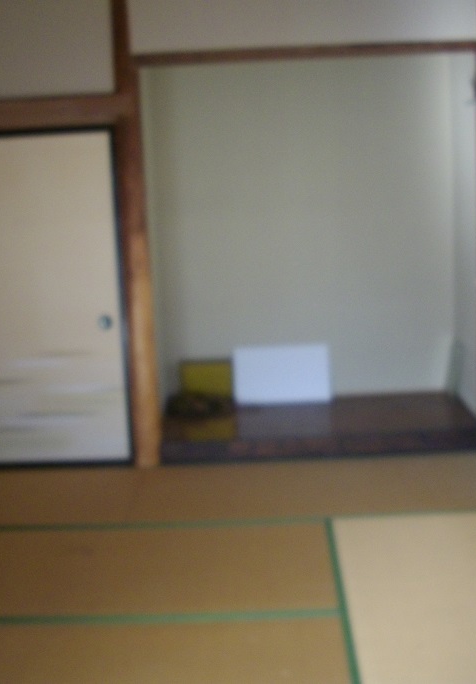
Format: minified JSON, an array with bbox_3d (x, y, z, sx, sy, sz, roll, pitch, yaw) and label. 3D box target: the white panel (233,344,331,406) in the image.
[{"bbox_3d":[0.259,0.189,5.810,0.566,0.337,0.030,-2,0,2],"label":"white panel"}]

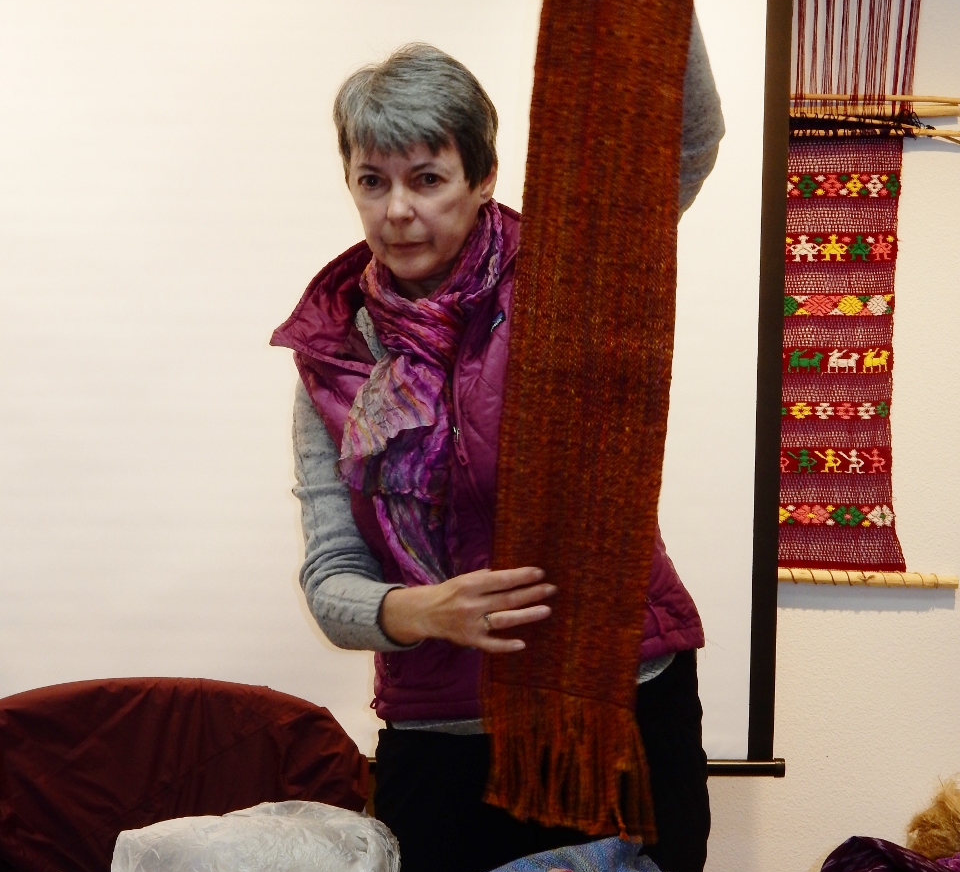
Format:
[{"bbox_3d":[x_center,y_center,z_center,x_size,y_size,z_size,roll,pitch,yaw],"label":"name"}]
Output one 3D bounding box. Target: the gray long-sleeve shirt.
[{"bbox_3d":[0.028,-0.065,3.191,0.460,0.750,0.380,1,6,13],"label":"gray long-sleeve shirt"}]

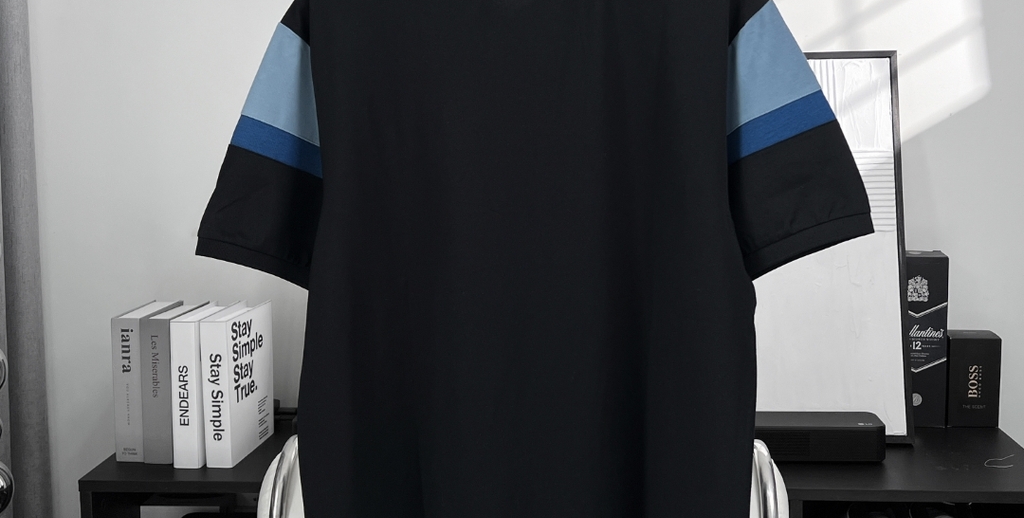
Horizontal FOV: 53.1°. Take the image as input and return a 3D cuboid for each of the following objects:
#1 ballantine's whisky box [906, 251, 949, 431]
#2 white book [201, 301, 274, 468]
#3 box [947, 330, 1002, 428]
[{"bbox_3d":[0.673,0.132,1.729,0.094,0.282,0.090,1,6,9],"label":"ballantine's whisky box"},{"bbox_3d":[-0.417,0.187,1.566,0.037,0.216,0.176,0,6,5],"label":"white book"},{"bbox_3d":[0.765,0.200,1.721,0.083,0.148,0.068,1,6,7],"label":"box"}]

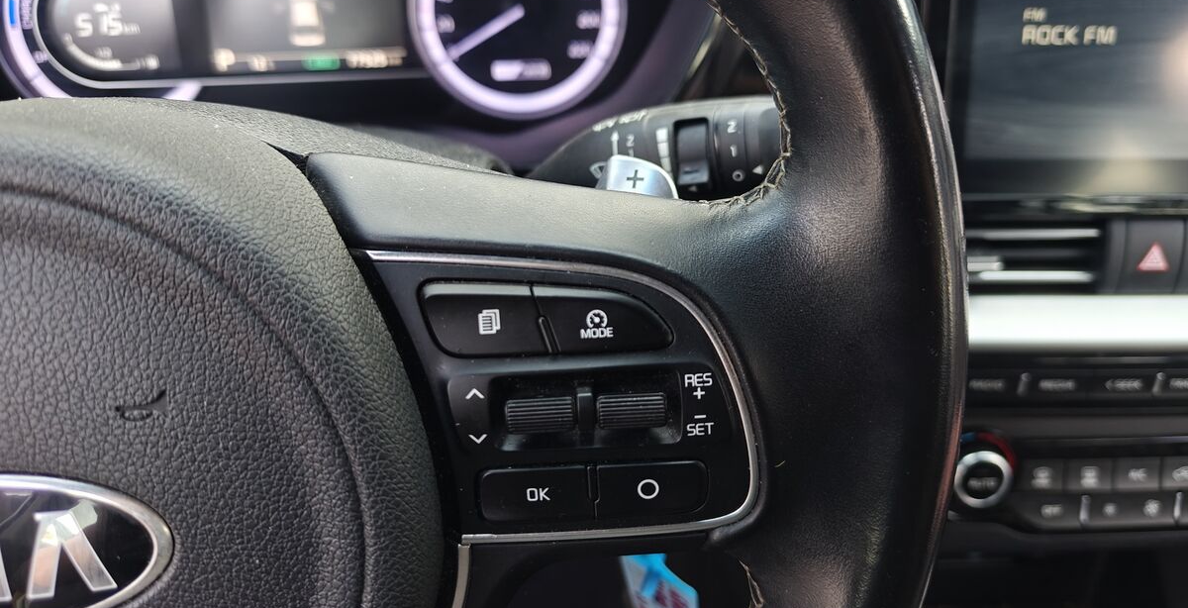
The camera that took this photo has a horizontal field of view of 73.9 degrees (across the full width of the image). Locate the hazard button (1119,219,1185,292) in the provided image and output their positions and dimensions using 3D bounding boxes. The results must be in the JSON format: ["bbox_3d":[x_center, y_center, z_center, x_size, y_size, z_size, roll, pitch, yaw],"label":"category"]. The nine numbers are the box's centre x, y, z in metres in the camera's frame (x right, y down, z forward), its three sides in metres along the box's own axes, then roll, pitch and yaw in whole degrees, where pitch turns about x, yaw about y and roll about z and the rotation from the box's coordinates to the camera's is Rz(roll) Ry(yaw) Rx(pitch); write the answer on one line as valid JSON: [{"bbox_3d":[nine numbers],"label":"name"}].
[{"bbox_3d":[0.245,-0.021,0.352,0.026,0.033,0.012,-1,12,-2],"label":"hazard button"}]

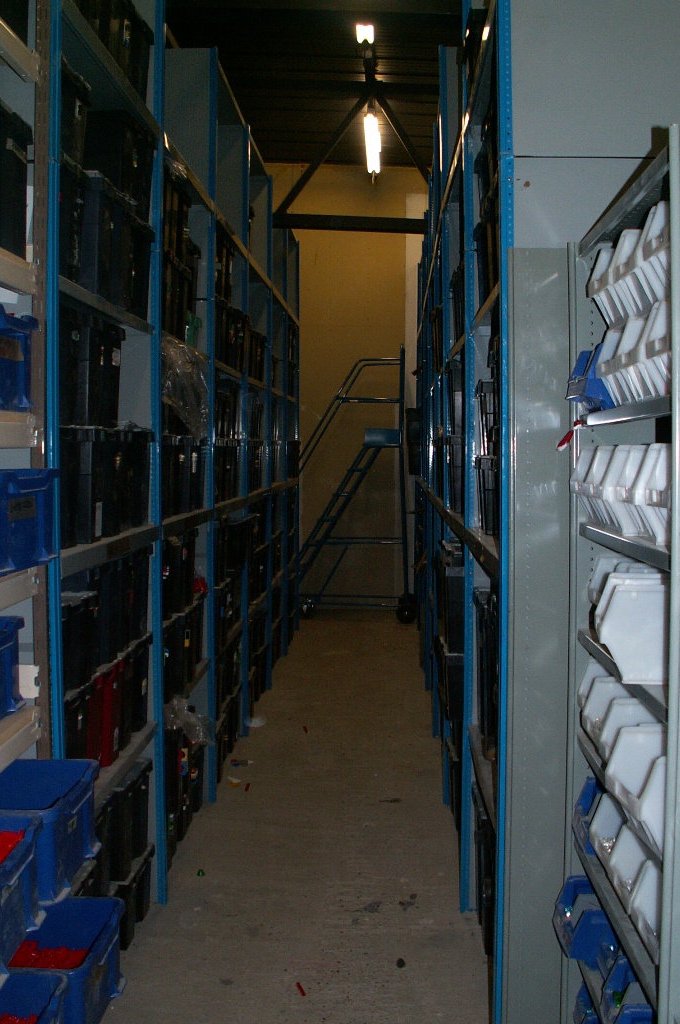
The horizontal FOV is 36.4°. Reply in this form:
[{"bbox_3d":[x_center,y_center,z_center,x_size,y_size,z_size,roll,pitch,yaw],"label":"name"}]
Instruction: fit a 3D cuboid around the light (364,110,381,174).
[{"bbox_3d":[0.236,-2.678,7.565,0.110,0.080,1.500,0,4,3],"label":"light"}]

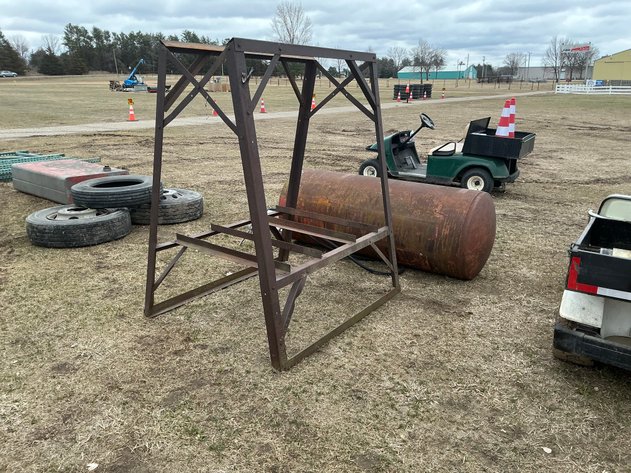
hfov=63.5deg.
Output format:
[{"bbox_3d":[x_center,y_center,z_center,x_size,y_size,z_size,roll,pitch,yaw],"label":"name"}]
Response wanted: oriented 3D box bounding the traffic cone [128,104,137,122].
[{"bbox_3d":[-7.308,-4.913,20.300,0.370,0.700,0.370,1,17,0],"label":"traffic cone"}]

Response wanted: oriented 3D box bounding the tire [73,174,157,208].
[{"bbox_3d":[-2.240,-0.520,5.820,0.980,0.240,0.980,-1,15,0],"label":"tire"}]

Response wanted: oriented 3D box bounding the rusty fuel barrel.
[{"bbox_3d":[0.618,-0.155,4.766,2.020,0.750,0.750,12,20,32],"label":"rusty fuel barrel"}]

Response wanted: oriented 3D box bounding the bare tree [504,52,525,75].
[{"bbox_3d":[64.344,-55.129,165.000,6.400,8.559,6.400,1,17,0],"label":"bare tree"}]

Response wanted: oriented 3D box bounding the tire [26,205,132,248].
[{"bbox_3d":[-2.460,-0.136,5.360,1.000,0.275,1.000,-1,16,0],"label":"tire"}]

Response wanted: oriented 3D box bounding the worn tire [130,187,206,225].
[{"bbox_3d":[-1.860,-0.363,6.120,1.020,0.265,1.020,1,15,0],"label":"worn tire"}]

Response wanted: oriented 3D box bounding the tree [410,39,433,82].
[{"bbox_3d":[19.733,-32.486,95.000,4.400,8.578,4.400,1,17,0],"label":"tree"}]

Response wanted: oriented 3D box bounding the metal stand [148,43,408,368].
[{"bbox_3d":[-0.240,-0.369,3.614,1.231,1.814,1.518,13,21,34],"label":"metal stand"}]

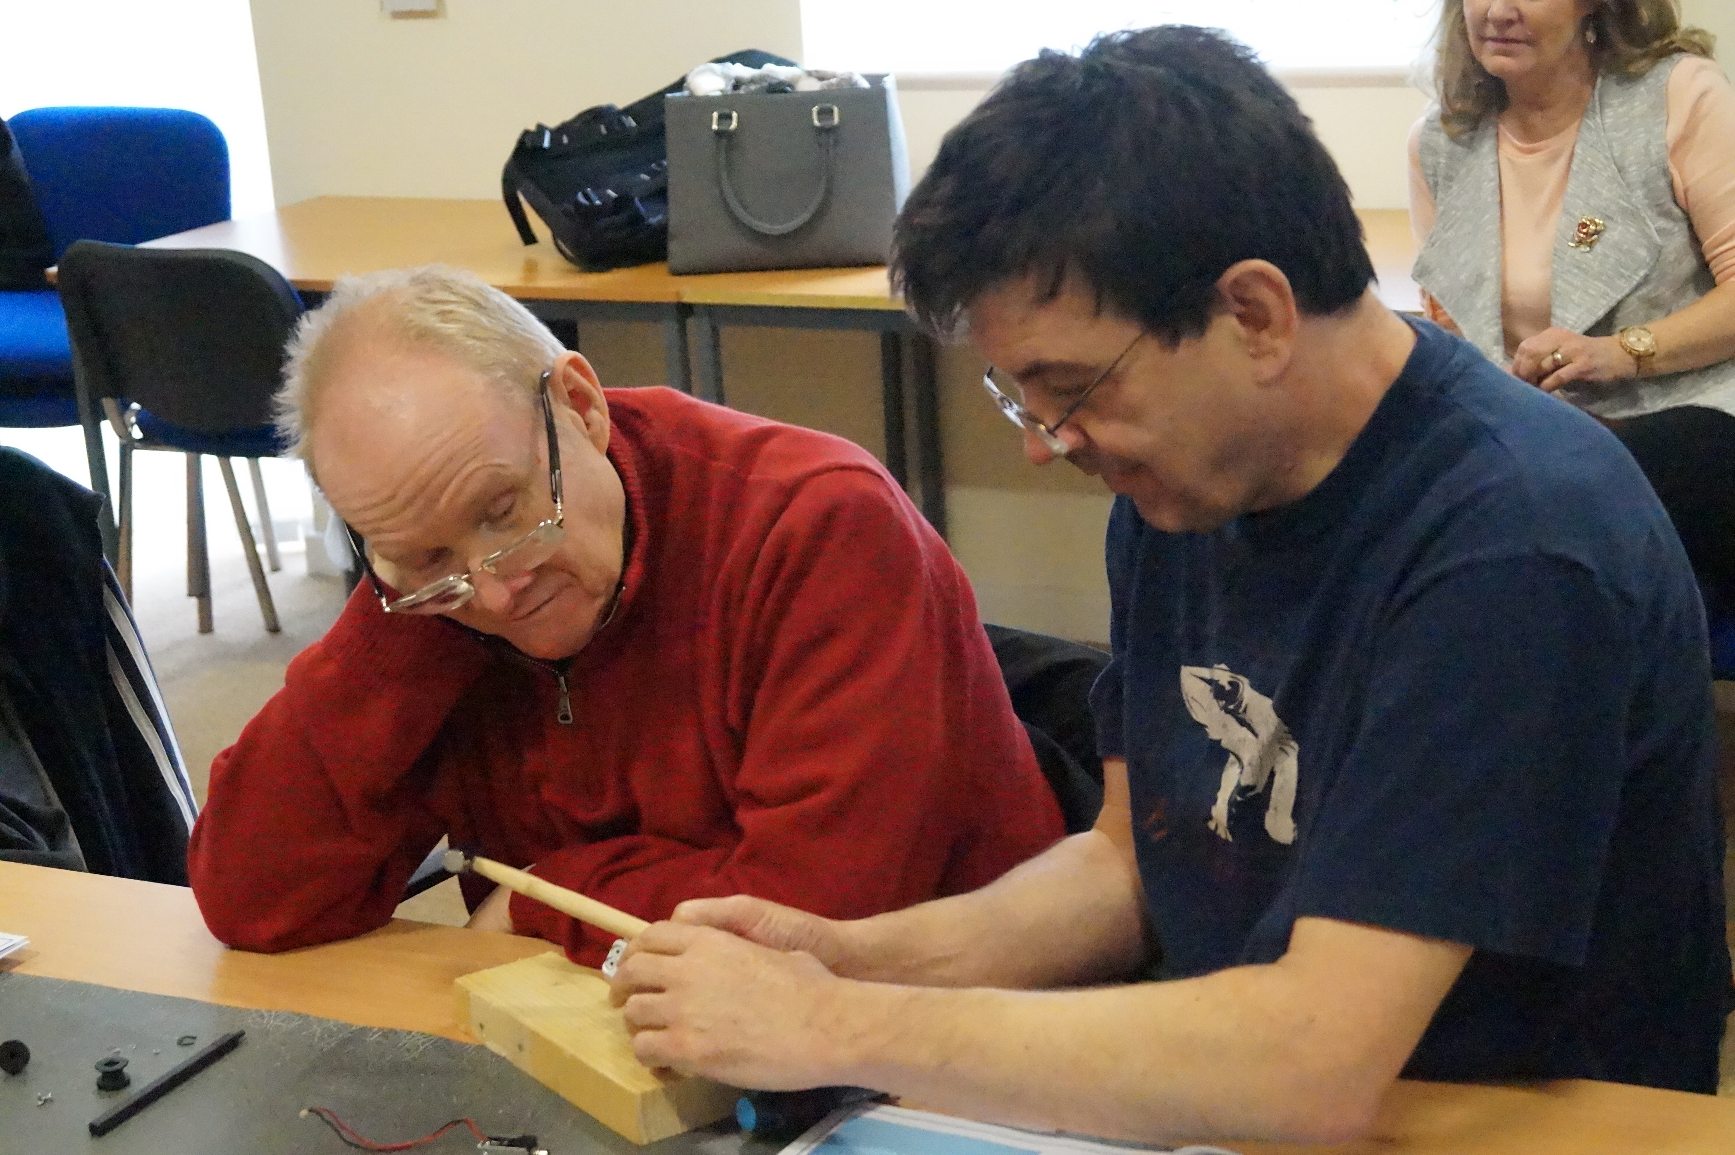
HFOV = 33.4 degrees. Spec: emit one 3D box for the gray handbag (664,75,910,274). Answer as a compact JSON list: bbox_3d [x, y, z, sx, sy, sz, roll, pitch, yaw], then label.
[{"bbox_3d":[-0.126,-0.595,4.254,0.330,0.265,0.150,-1,16,11],"label":"gray handbag"}]

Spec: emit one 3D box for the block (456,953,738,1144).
[{"bbox_3d":[-0.152,0.259,1.617,0.064,0.029,0.204,-14,19,-33],"label":"block"}]

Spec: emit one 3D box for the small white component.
[{"bbox_3d":[-0.139,0.210,1.600,0.016,0.025,0.014,1,16,17],"label":"small white component"}]

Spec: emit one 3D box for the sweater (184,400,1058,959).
[{"bbox_3d":[-0.114,0.158,1.917,0.550,0.530,0.500,4,17,27],"label":"sweater"}]

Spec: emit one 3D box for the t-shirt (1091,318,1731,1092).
[{"bbox_3d":[0.319,0.107,1.700,0.380,0.600,0.460,-14,18,-33],"label":"t-shirt"}]

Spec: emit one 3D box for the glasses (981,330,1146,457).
[{"bbox_3d":[0.135,-0.129,1.531,0.140,0.040,0.133,-40,23,2],"label":"glasses"}]

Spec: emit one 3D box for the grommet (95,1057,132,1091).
[{"bbox_3d":[-0.452,0.297,1.729,0.021,0.014,0.021,-3,16,0],"label":"grommet"}]

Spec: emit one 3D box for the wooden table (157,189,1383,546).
[{"bbox_3d":[-0.067,-0.167,4.543,2.420,0.720,0.795,4,17,27],"label":"wooden table"}]

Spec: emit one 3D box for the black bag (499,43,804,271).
[{"bbox_3d":[-0.331,-0.641,4.420,0.410,0.280,0.260,-1,16,11],"label":"black bag"}]

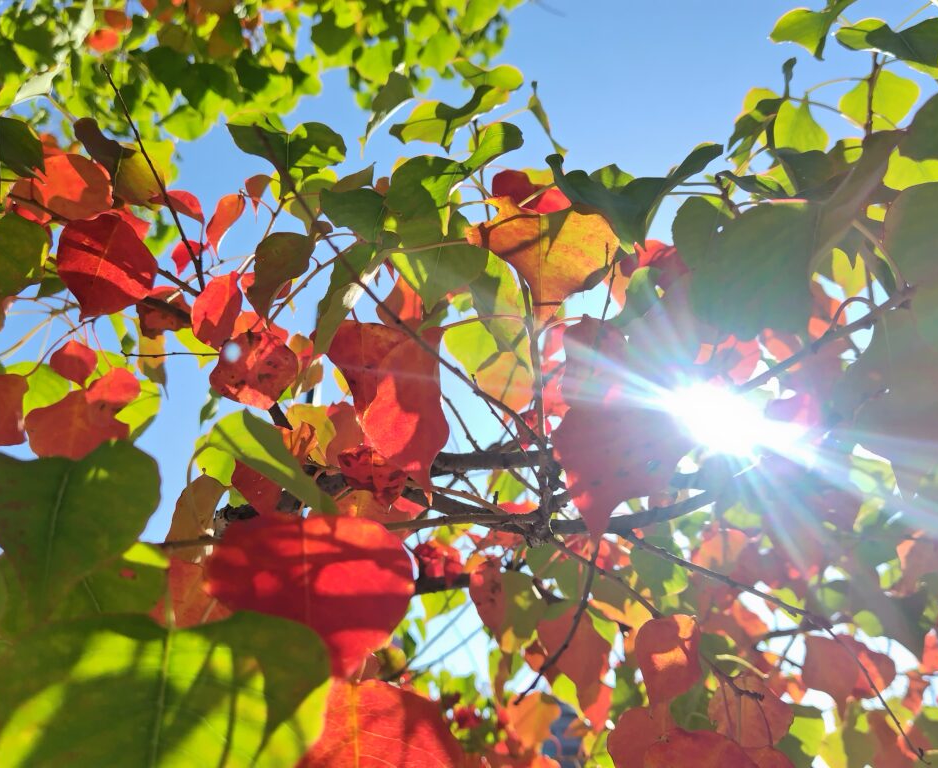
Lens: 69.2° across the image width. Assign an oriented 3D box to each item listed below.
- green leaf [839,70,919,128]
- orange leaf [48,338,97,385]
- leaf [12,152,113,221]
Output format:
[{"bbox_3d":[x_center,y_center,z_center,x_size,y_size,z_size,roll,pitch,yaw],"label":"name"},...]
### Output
[{"bbox_3d":[0.287,-0.198,0.476,0.056,0.043,0.020,0,0,31],"label":"green leaf"},{"bbox_3d":[-0.295,-0.017,0.508,0.035,0.034,0.015,5,-11,-30],"label":"orange leaf"},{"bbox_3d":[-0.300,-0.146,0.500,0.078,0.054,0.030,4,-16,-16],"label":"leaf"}]

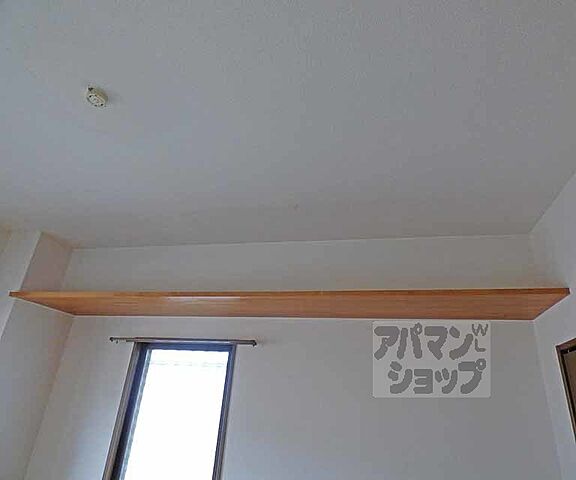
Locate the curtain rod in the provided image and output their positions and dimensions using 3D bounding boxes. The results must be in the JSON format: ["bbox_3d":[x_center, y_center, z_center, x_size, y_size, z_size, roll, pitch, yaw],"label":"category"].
[{"bbox_3d":[-0.842,0.788,2.679,1.270,0.034,0.055,-2,-25,14],"label":"curtain rod"}]

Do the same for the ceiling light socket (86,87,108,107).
[{"bbox_3d":[-0.771,-0.571,1.393,0.081,0.034,0.081,-3,-25,16],"label":"ceiling light socket"}]

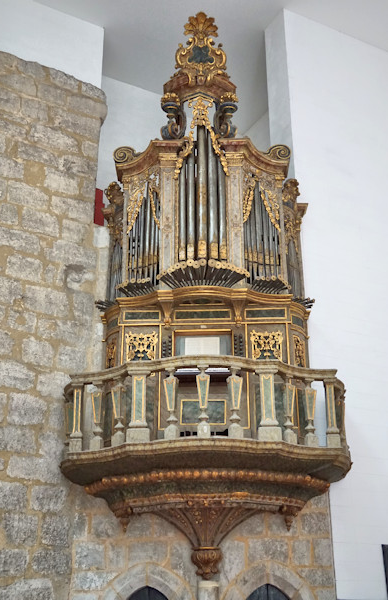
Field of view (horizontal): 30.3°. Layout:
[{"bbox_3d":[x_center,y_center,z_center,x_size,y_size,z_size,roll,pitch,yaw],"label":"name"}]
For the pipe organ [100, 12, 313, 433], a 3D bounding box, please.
[{"bbox_3d":[0.145,-1.223,9.717,2.759,6.731,1.387,-1,-23,2],"label":"pipe organ"}]

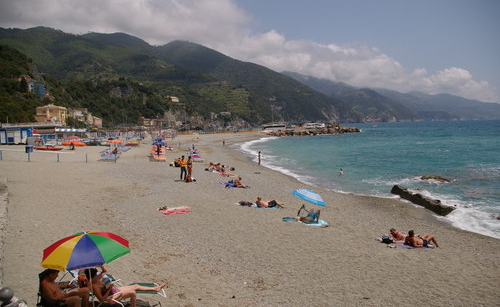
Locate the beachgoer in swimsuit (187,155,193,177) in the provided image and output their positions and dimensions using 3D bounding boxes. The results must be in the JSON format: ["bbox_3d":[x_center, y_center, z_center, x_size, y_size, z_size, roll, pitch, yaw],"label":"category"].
[{"bbox_3d":[-4.389,1.016,27.200,0.360,1.650,0.480,-4,6,-37],"label":"beachgoer in swimsuit"}]

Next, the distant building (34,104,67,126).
[{"bbox_3d":[-83.446,-16.226,158.000,8.500,9.000,8.500,2,6,30],"label":"distant building"}]

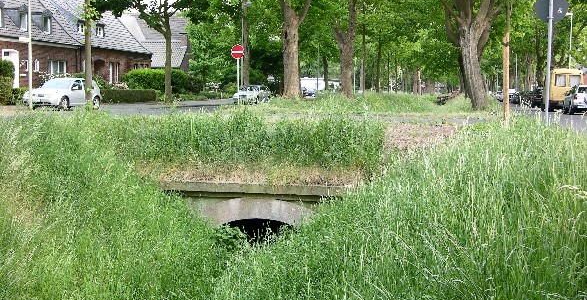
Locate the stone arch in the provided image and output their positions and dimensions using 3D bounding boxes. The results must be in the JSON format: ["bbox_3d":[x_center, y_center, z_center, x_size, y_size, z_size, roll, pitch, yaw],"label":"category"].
[{"bbox_3d":[-0.612,1.121,12.100,2.050,0.650,0.500,1,5,13],"label":"stone arch"}]

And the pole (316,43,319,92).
[{"bbox_3d":[2.696,-8.763,80.000,0.150,6.300,0.150,1,5,13],"label":"pole"}]

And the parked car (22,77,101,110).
[{"bbox_3d":[-10.710,-2.603,33.100,1.740,1.440,4.170,1,5,12],"label":"parked car"}]

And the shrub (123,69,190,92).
[{"bbox_3d":[-10.004,-4.725,52.000,4.000,2.300,3.200,1,5,13],"label":"shrub"}]

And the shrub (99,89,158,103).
[{"bbox_3d":[-10.186,-3.356,44.500,0.800,0.820,6.600,1,5,13],"label":"shrub"}]

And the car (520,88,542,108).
[{"bbox_3d":[17.989,-3.834,52.500,1.760,1.480,4.300,1,5,13],"label":"car"}]

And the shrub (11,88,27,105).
[{"bbox_3d":[-13.569,-2.654,35.200,0.950,0.820,0.850,1,5,13],"label":"shrub"}]

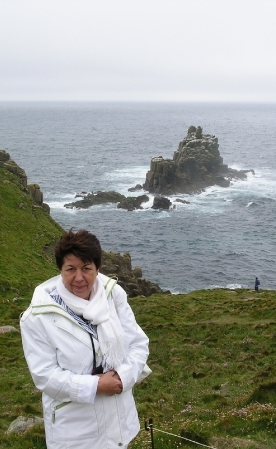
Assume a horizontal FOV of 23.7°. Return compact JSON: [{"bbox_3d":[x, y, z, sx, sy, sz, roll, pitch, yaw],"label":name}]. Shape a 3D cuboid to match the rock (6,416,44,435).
[{"bbox_3d":[-1.147,2.077,6.800,0.420,0.150,0.280,-2,11,-10],"label":"rock"}]

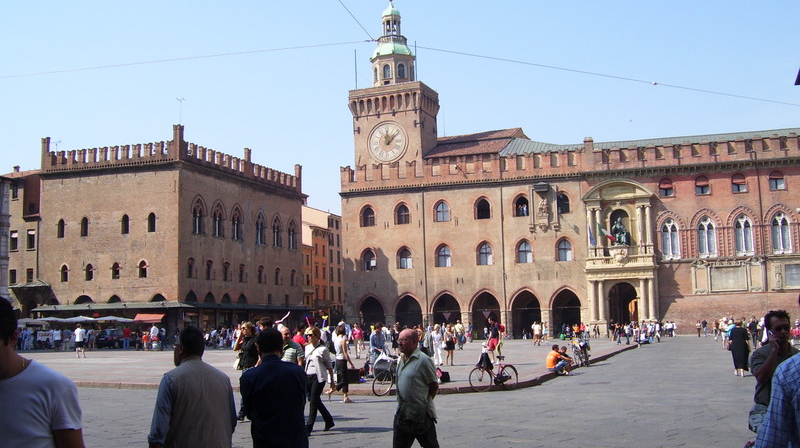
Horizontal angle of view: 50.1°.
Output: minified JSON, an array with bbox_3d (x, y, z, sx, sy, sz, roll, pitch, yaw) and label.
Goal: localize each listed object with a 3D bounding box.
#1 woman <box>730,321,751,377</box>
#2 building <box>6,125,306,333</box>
[{"bbox_3d":[9.842,3.608,24.891,0.600,1.640,0.420,-2,-6,5],"label":"woman"},{"bbox_3d":[-21.277,2.604,83.254,13.800,17.979,23.800,-3,-7,16],"label":"building"}]

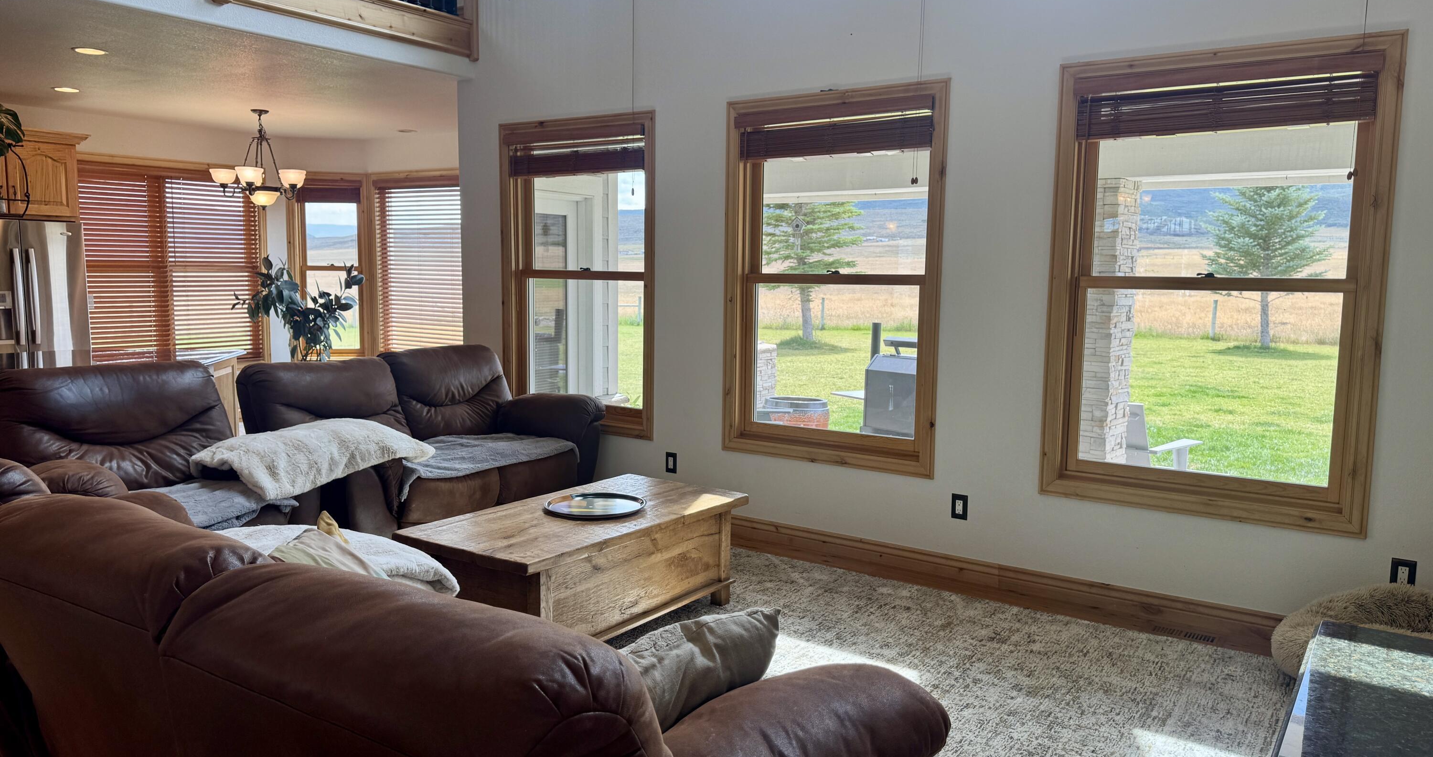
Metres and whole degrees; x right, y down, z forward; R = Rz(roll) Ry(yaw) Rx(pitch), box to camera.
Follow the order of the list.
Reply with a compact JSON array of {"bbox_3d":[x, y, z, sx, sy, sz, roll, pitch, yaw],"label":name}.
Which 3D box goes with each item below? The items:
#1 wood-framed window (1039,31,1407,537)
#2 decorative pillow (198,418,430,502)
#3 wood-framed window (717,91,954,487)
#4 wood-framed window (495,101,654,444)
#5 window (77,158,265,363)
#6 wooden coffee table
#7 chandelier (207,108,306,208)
[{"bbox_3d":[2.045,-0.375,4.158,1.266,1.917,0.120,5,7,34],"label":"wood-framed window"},{"bbox_3d":[-1.805,0.351,4.468,0.480,0.170,0.800,30,21,29],"label":"decorative pillow"},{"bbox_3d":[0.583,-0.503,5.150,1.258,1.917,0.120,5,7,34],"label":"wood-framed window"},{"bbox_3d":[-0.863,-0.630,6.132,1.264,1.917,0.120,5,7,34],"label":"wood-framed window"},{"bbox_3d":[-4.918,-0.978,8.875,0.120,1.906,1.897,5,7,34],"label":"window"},{"bbox_3d":[-0.529,0.782,4.085,0.695,0.482,1.348,5,7,34],"label":"wooden coffee table"},{"bbox_3d":[-3.654,-1.752,7.990,0.777,0.791,0.777,5,7,34],"label":"chandelier"}]

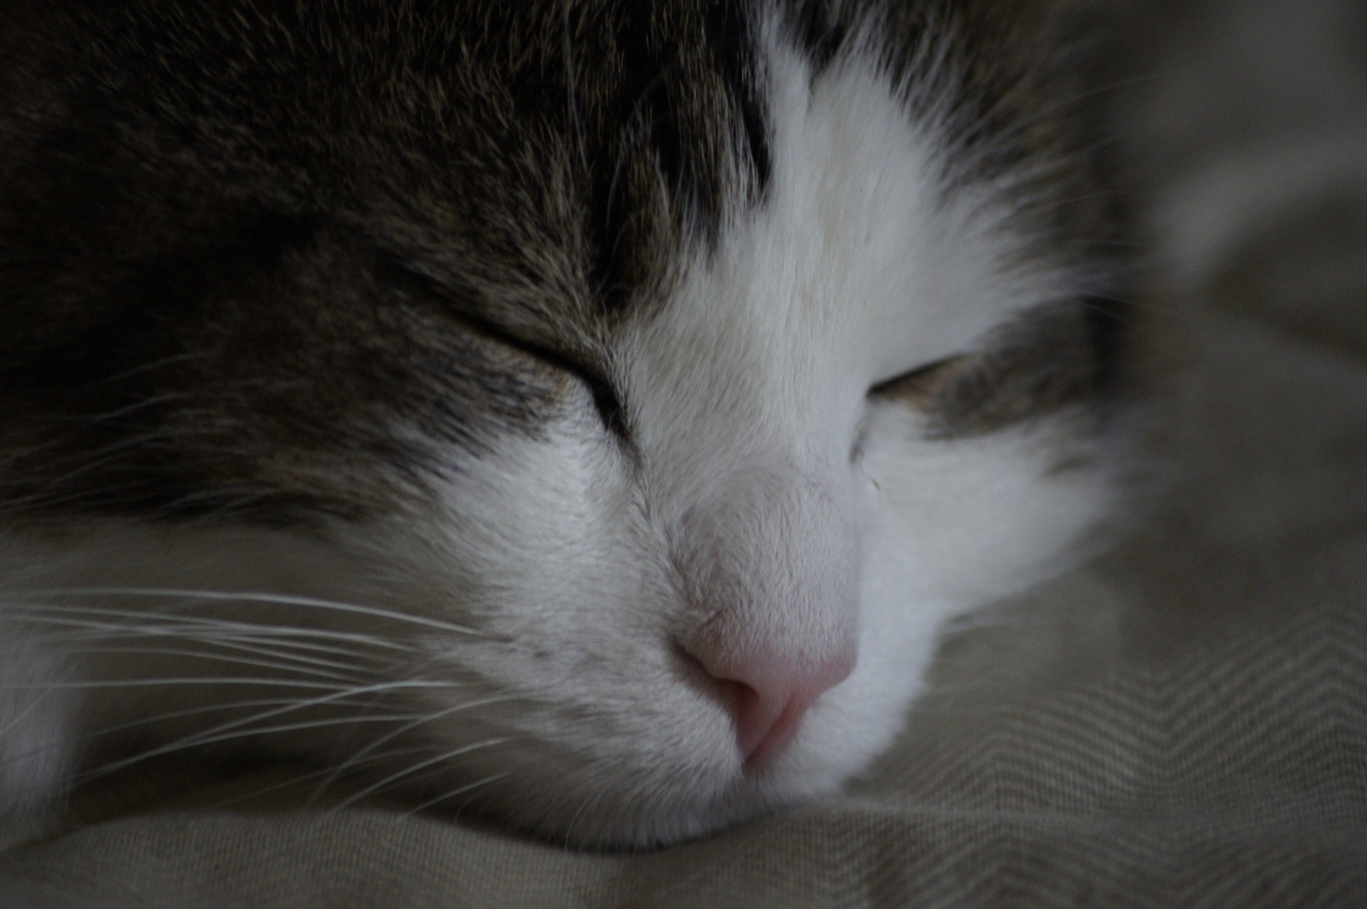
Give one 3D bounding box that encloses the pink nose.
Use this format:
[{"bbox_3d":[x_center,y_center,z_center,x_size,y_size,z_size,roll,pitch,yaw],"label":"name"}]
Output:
[{"bbox_3d":[0.008,0.025,1.120,0.015,0.011,0.010,-2,12,-25],"label":"pink nose"}]

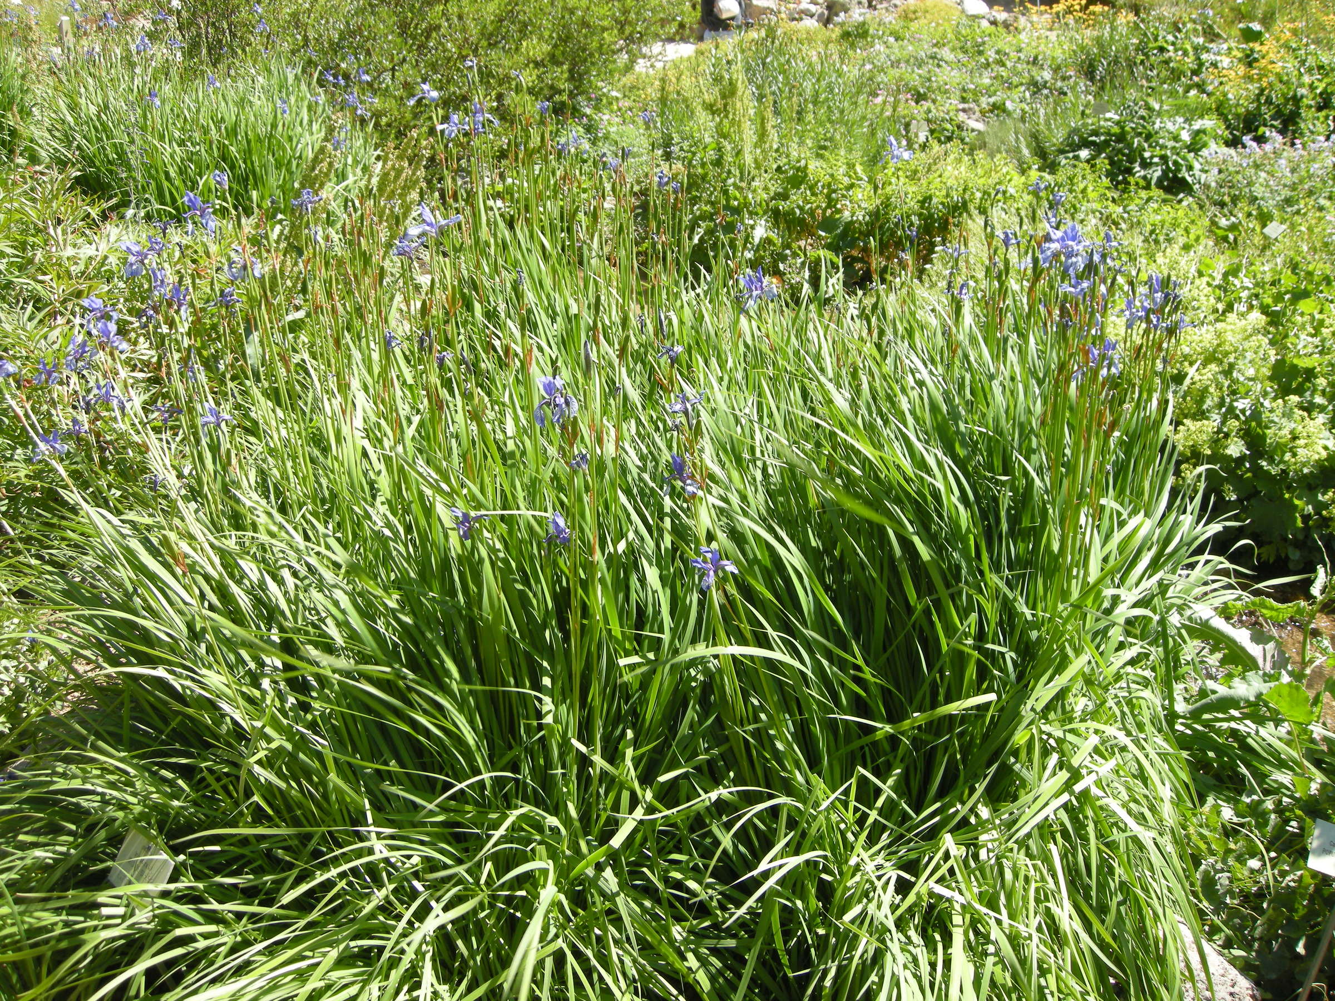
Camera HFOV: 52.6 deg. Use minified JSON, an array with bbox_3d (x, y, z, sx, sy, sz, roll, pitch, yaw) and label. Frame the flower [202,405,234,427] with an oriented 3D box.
[{"bbox_3d":[-0.783,-0.147,2.350,0.056,0.042,0.054,-14,26,-17],"label":"flower"}]

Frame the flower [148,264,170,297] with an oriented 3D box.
[{"bbox_3d":[-0.924,-0.399,2.450,0.043,0.055,0.048,-15,26,-18],"label":"flower"}]

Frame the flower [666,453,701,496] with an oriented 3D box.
[{"bbox_3d":[0.024,-0.038,2.050,0.056,0.062,0.055,-11,25,1],"label":"flower"}]

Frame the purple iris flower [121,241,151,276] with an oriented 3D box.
[{"bbox_3d":[-1.023,-0.466,2.600,0.062,0.066,0.060,-24,25,-16],"label":"purple iris flower"}]

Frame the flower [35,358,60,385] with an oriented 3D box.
[{"bbox_3d":[-1.147,-0.239,2.500,0.050,0.052,0.050,-12,27,-23],"label":"flower"}]

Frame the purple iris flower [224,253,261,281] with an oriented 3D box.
[{"bbox_3d":[-0.771,-0.424,2.450,0.068,0.046,0.062,-13,26,-15],"label":"purple iris flower"}]

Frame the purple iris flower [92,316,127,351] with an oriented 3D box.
[{"bbox_3d":[-0.950,-0.284,2.300,0.060,0.056,0.058,-21,26,-19],"label":"purple iris flower"}]

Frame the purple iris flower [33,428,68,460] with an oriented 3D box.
[{"bbox_3d":[-1.052,-0.095,2.300,0.062,0.054,0.058,-27,26,-21],"label":"purple iris flower"}]

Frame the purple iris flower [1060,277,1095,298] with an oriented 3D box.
[{"bbox_3d":[0.714,-0.370,2.350,0.058,0.036,0.056,8,26,16],"label":"purple iris flower"}]

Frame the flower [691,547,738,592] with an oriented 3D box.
[{"bbox_3d":[0.070,0.102,2.000,0.068,0.054,0.066,1,25,2],"label":"flower"}]

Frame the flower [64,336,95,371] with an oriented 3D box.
[{"bbox_3d":[-1.002,-0.250,2.300,0.052,0.053,0.052,-22,26,-20],"label":"flower"}]

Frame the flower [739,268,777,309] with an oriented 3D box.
[{"bbox_3d":[0.160,-0.376,2.400,0.070,0.073,0.065,2,25,4],"label":"flower"}]

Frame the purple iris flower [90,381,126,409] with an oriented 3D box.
[{"bbox_3d":[-1.016,-0.192,2.450,0.065,0.053,0.060,-14,27,-21],"label":"purple iris flower"}]

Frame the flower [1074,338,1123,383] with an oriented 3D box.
[{"bbox_3d":[0.716,-0.234,2.250,0.080,0.066,0.072,8,26,17],"label":"flower"}]

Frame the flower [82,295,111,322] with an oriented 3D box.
[{"bbox_3d":[-1.079,-0.363,2.550,0.058,0.053,0.056,-25,25,-18],"label":"flower"}]

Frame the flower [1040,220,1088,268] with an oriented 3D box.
[{"bbox_3d":[0.734,-0.473,2.500,0.088,0.080,0.075,7,26,15],"label":"flower"}]

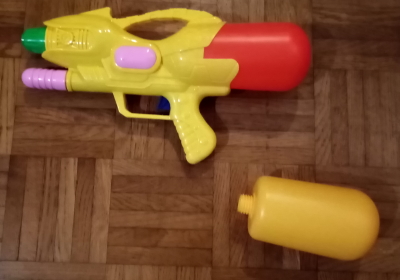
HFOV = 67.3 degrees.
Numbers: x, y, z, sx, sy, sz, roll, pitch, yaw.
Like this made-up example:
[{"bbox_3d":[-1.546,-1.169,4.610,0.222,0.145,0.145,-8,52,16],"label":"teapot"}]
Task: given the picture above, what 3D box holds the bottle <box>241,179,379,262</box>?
[{"bbox_3d":[0.139,0.096,0.381,0.176,0.089,0.089,9,83,0],"label":"bottle"}]

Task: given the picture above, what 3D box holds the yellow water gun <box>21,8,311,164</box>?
[{"bbox_3d":[-0.046,-0.074,0.393,0.385,0.093,0.209,2,83,-1],"label":"yellow water gun"}]

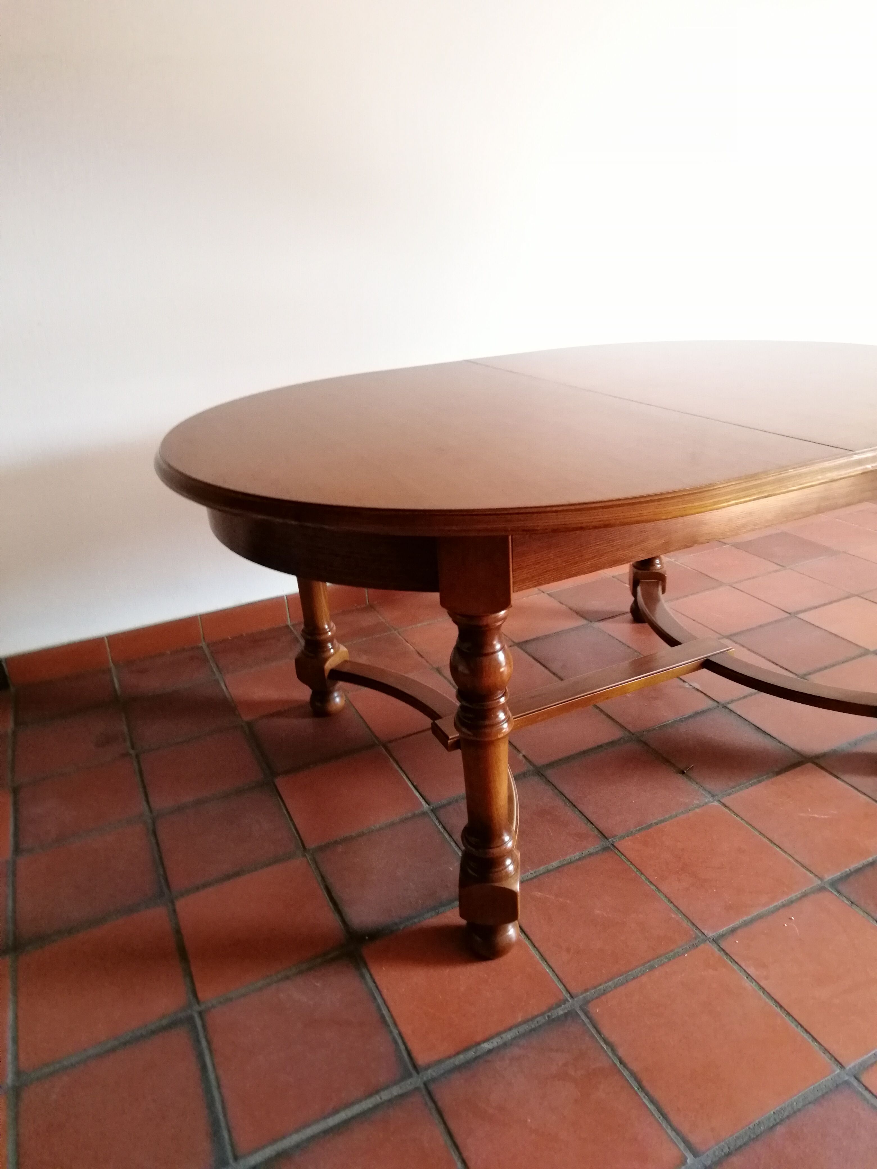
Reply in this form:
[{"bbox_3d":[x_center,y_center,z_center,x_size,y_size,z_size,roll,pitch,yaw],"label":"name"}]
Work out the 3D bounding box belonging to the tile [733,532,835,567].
[{"bbox_3d":[1.190,-0.113,2.776,0.238,0.015,0.238,-13,25,-22],"label":"tile"}]

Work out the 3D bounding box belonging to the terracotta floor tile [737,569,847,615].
[{"bbox_3d":[1.071,0.027,2.468,0.238,0.015,0.238,-13,25,-22],"label":"terracotta floor tile"}]

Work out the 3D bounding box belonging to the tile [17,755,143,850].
[{"bbox_3d":[-0.748,0.460,1.698,0.238,0.015,0.219,-13,25,-22],"label":"tile"}]

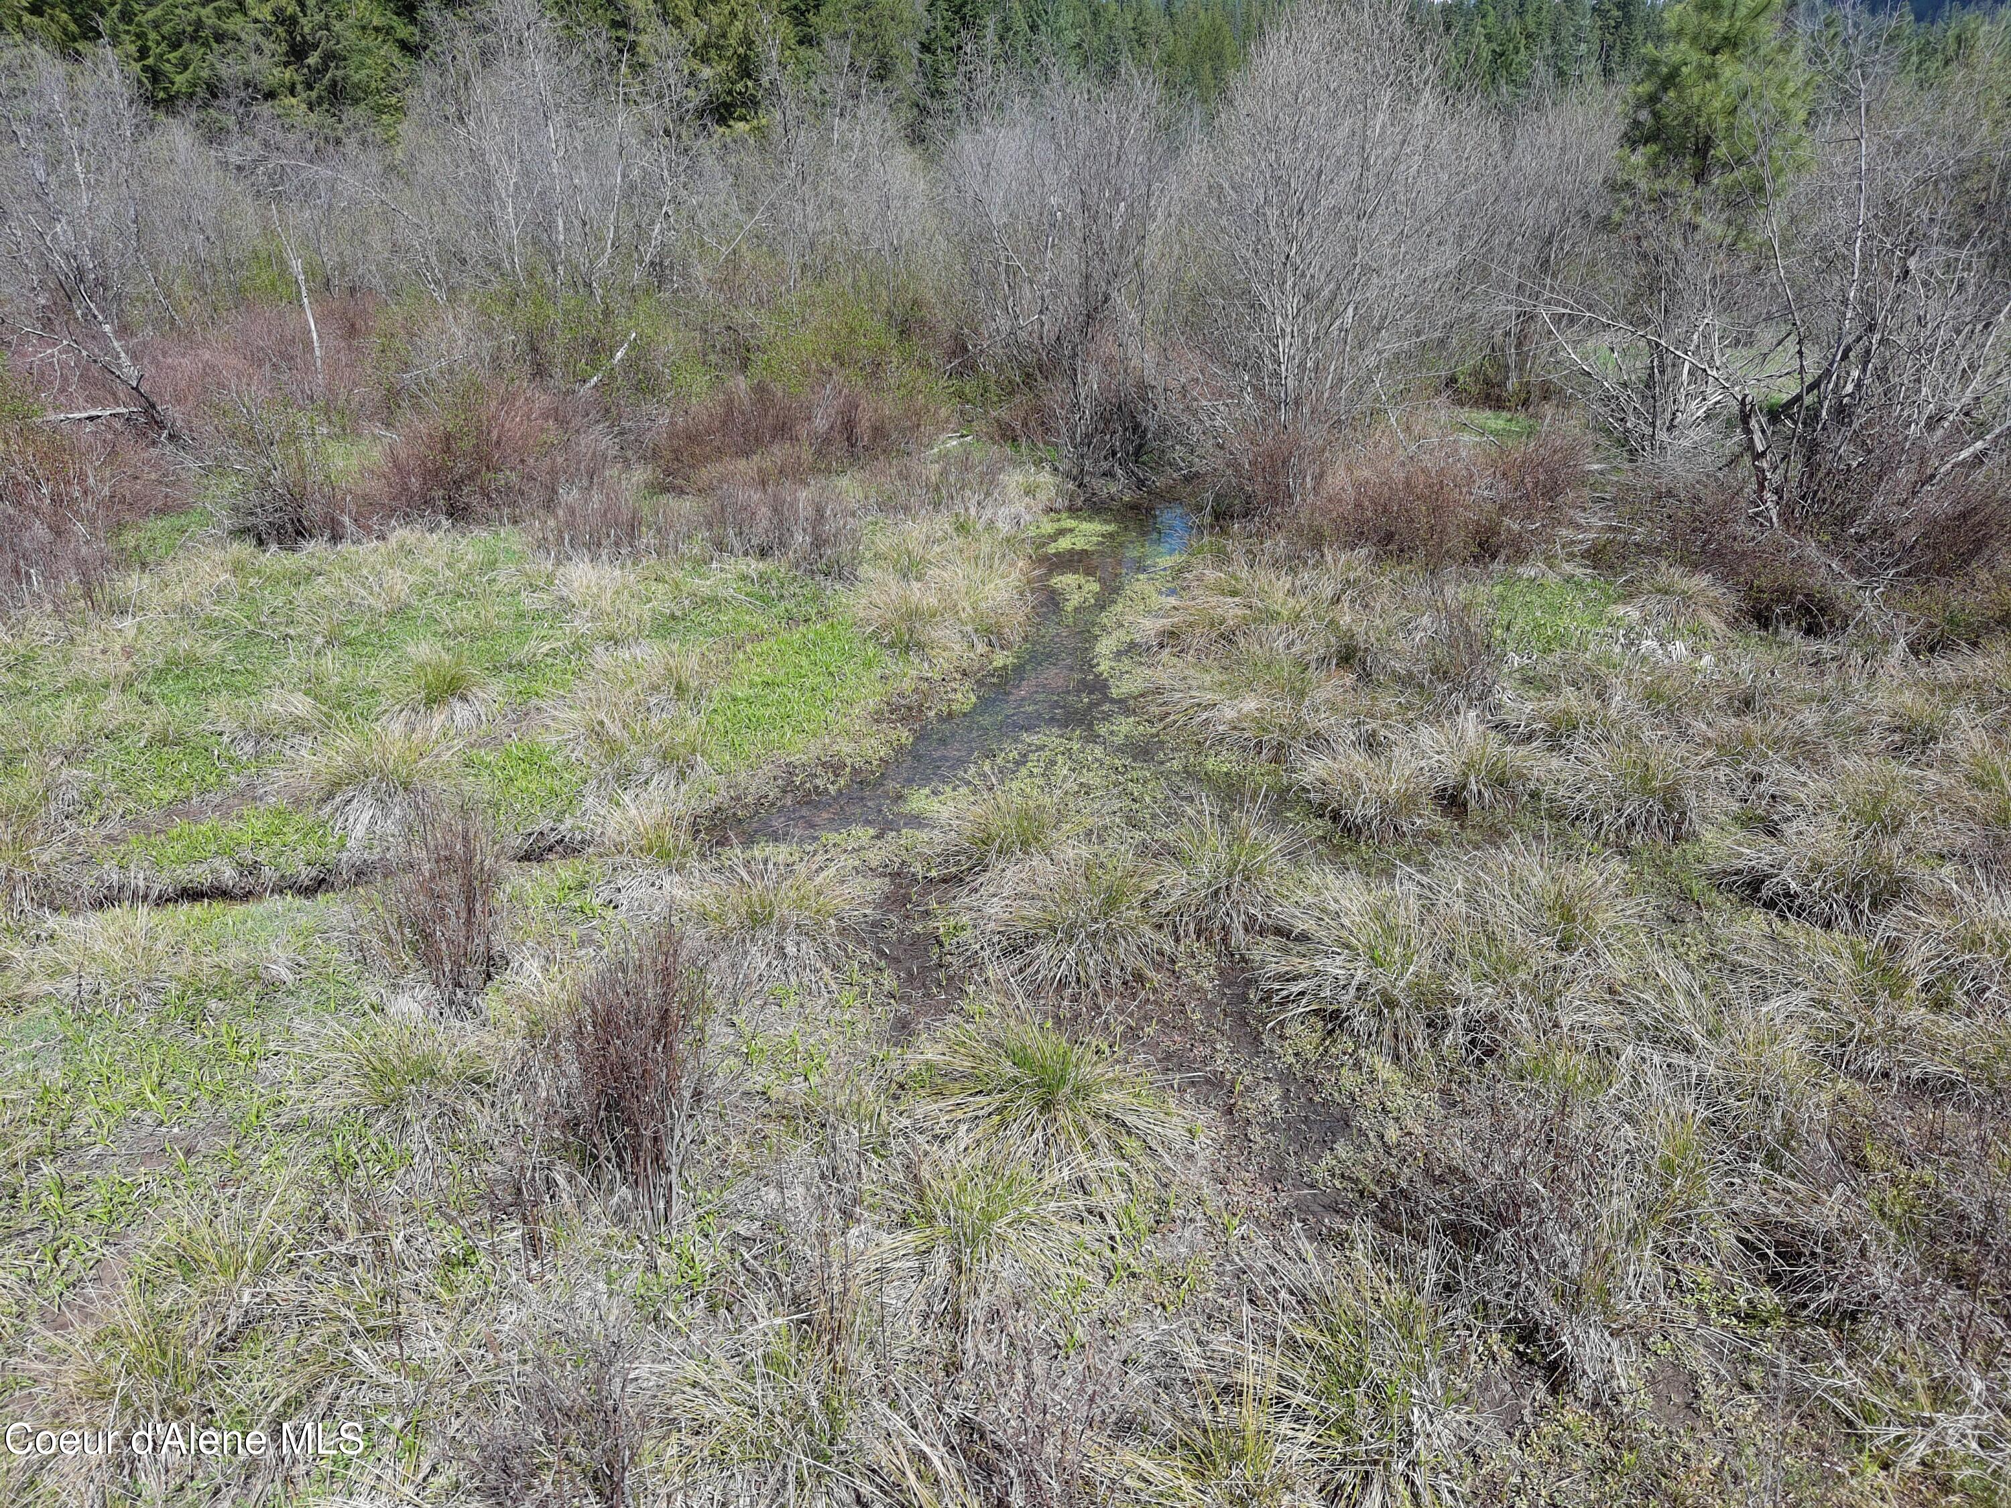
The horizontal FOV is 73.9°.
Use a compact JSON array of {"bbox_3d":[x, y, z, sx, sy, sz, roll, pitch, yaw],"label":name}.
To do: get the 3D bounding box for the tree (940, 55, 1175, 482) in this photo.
[{"bbox_3d":[0.547,-5.076,14.501,2.460,4.210,2.330,0,26,0],"label":"tree"}]

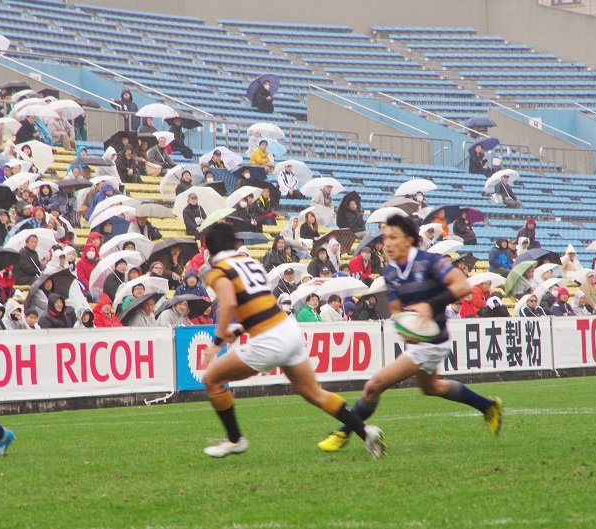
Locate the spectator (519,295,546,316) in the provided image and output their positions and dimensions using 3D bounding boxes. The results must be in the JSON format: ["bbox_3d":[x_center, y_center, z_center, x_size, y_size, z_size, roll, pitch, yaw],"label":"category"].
[{"bbox_3d":[4.701,1.232,89.000,0.560,1.240,0.800,-2,-1,-28],"label":"spectator"}]

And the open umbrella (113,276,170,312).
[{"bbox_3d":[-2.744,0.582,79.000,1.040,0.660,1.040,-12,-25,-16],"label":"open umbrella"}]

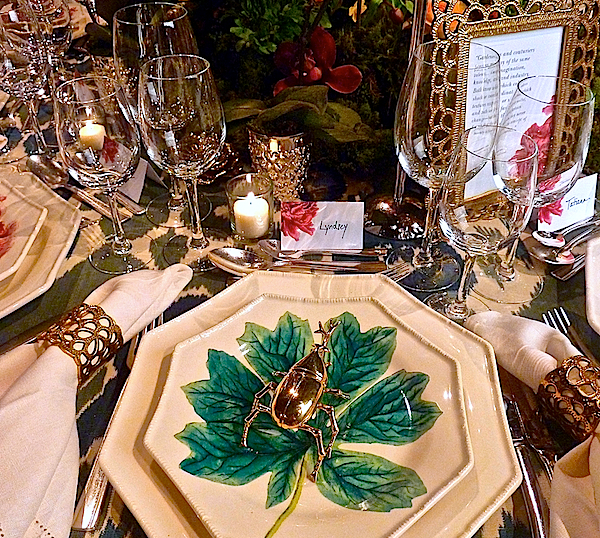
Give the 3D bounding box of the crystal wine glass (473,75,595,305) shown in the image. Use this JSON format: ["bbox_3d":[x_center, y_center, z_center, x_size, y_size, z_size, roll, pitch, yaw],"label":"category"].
[{"bbox_3d":[0.215,-0.068,0.545,0.084,0.206,0.084,-1,39,0],"label":"crystal wine glass"}]

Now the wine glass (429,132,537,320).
[{"bbox_3d":[0.147,-0.025,0.487,0.075,0.178,0.075,0,39,0],"label":"wine glass"}]

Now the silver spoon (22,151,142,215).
[{"bbox_3d":[-0.286,-0.115,0.753,0.226,0.022,0.042,22,44,26],"label":"silver spoon"}]

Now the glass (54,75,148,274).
[{"bbox_3d":[-0.187,-0.088,0.563,0.075,0.180,0.075,0,39,0],"label":"glass"}]

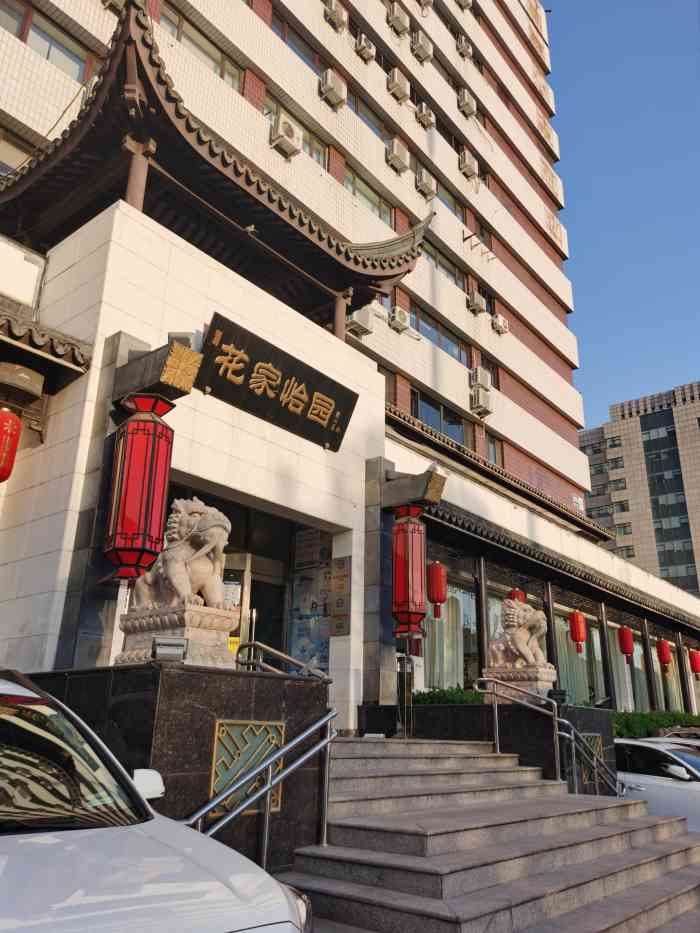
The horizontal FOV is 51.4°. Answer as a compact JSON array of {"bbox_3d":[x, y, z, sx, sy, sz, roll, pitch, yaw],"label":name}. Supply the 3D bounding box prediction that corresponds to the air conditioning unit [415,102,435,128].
[{"bbox_3d":[2.971,-13.597,28.285,0.290,0.560,0.790,-15,-26,37],"label":"air conditioning unit"}]

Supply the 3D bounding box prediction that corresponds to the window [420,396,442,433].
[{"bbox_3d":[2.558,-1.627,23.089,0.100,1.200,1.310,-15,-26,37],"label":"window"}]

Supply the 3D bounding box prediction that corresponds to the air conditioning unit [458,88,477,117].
[{"bbox_3d":[5.201,-15.957,32.017,0.320,0.720,0.820,-15,-26,37],"label":"air conditioning unit"}]

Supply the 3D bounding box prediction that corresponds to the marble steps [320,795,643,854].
[{"bbox_3d":[1.658,3.443,7.136,1.000,0.155,4.630,-15,-26,37],"label":"marble steps"}]

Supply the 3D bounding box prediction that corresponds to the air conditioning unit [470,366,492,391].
[{"bbox_3d":[4.495,-2.933,24.913,0.314,0.638,0.776,-15,-26,37],"label":"air conditioning unit"}]

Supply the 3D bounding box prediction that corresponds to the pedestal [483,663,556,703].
[{"bbox_3d":[2.445,3.207,10.512,0.889,0.505,0.596,-15,-26,37],"label":"pedestal"}]

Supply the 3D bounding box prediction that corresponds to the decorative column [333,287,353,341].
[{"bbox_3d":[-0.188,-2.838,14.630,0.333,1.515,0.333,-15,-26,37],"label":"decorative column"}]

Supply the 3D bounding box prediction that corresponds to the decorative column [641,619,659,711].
[{"bbox_3d":[9.798,6.717,23.789,0.210,3.350,0.250,-15,-26,37],"label":"decorative column"}]

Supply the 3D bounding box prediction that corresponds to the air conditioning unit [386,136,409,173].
[{"bbox_3d":[1.731,-10.892,25.525,0.333,0.576,0.798,-15,-26,37],"label":"air conditioning unit"}]

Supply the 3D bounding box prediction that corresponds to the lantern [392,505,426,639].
[{"bbox_3d":[0.926,1.582,11.184,0.500,2.054,0.500,-15,-26,37],"label":"lantern"}]

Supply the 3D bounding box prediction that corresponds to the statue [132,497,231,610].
[{"bbox_3d":[-1.425,0.774,6.337,0.750,0.940,0.470,-15,-26,37],"label":"statue"}]

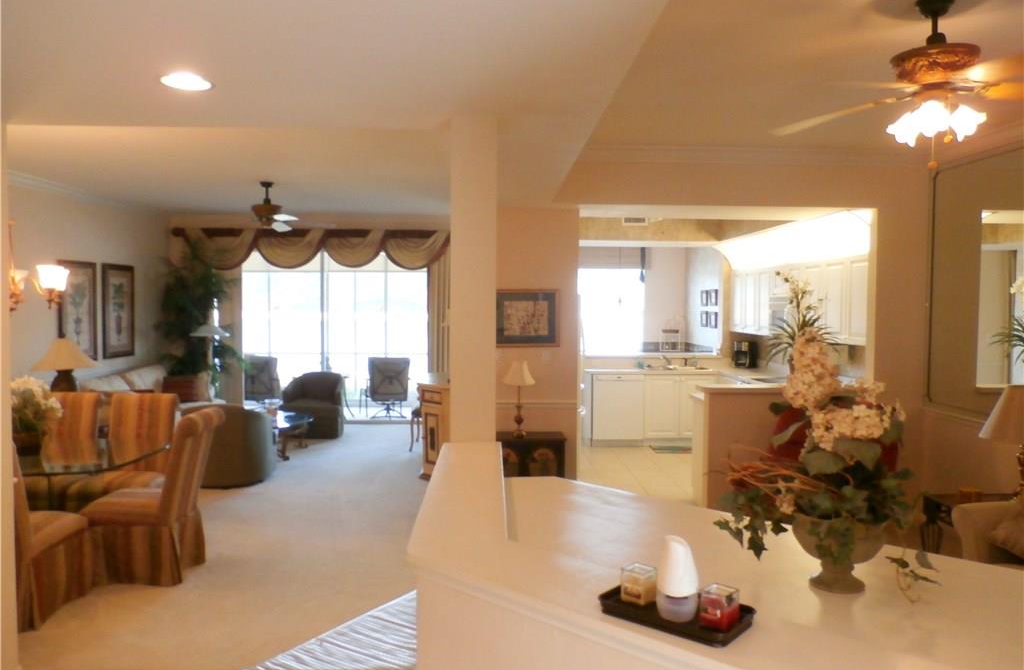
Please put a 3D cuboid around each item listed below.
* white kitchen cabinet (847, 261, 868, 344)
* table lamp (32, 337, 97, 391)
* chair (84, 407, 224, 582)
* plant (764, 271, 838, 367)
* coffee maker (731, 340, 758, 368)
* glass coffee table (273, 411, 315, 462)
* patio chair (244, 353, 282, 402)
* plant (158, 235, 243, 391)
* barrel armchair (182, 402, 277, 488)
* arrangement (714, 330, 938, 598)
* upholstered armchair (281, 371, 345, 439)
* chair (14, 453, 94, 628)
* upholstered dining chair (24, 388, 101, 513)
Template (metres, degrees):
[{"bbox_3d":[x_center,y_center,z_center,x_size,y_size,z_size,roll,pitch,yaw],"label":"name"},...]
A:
[{"bbox_3d":[3.120,-0.311,6.323,0.320,0.770,0.420,0,2,-3],"label":"white kitchen cabinet"},{"bbox_3d":[-4.220,0.393,6.972,0.580,0.740,0.580,0,2,0],"label":"table lamp"},{"bbox_3d":[-2.235,0.997,4.695,0.700,1.010,0.470,0,2,-2],"label":"chair"},{"bbox_3d":[2.130,-0.074,5.500,0.540,0.850,0.500,0,2,0],"label":"plant"},{"bbox_3d":[2.820,0.251,8.948,0.210,0.330,0.250,2,3,43],"label":"coffee maker"},{"bbox_3d":[-2.756,1.093,8.243,1.100,0.420,1.150,0,2,0],"label":"glass coffee table"},{"bbox_3d":[-4.034,0.761,11.584,0.660,0.960,0.720,1,2,12],"label":"patio chair"},{"bbox_3d":[-4.000,-0.010,9.458,1.050,2.400,1.000,0,2,0],"label":"plant"},{"bbox_3d":[-2.675,0.970,7.028,0.860,0.750,0.820,0,2,0],"label":"barrel armchair"},{"bbox_3d":[0.604,0.233,1.459,0.420,0.500,0.340,0,2,0],"label":"arrangement"},{"bbox_3d":[-2.534,0.874,9.536,0.780,0.770,0.800,0,2,-3],"label":"upholstered armchair"},{"bbox_3d":[-2.585,0.965,3.856,0.480,0.980,0.640,0,2,-3],"label":"chair"},{"bbox_3d":[-3.205,0.912,5.285,0.470,0.980,0.640,0,2,-18],"label":"upholstered dining chair"}]

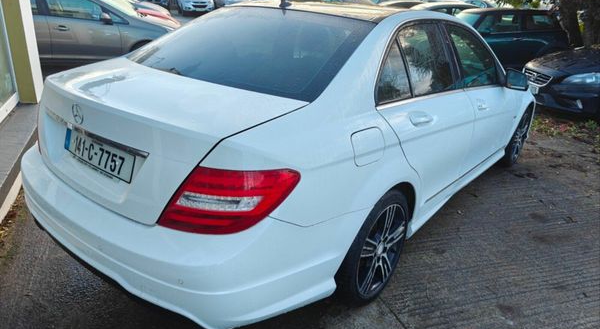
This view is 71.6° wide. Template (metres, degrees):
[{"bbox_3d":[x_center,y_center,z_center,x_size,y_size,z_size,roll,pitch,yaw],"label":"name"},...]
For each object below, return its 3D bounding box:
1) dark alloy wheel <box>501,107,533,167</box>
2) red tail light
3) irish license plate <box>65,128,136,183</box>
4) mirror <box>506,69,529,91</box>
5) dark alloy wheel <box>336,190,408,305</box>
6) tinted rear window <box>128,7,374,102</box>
[{"bbox_3d":[2.059,-0.277,4.090,0.230,0.635,0.635,19,26,35],"label":"dark alloy wheel"},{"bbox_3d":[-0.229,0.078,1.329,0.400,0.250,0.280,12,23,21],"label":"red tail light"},{"bbox_3d":[-0.814,-0.049,1.655,0.520,0.115,0.015,19,19,35],"label":"irish license plate"},{"bbox_3d":[1.601,-0.621,3.069,0.200,0.145,0.110,19,26,35],"label":"mirror"},{"bbox_3d":[0.307,0.382,2.062,0.250,0.637,0.637,19,26,35],"label":"dark alloy wheel"},{"bbox_3d":[-0.274,-0.647,2.099,1.300,0.100,0.750,19,50,35],"label":"tinted rear window"}]

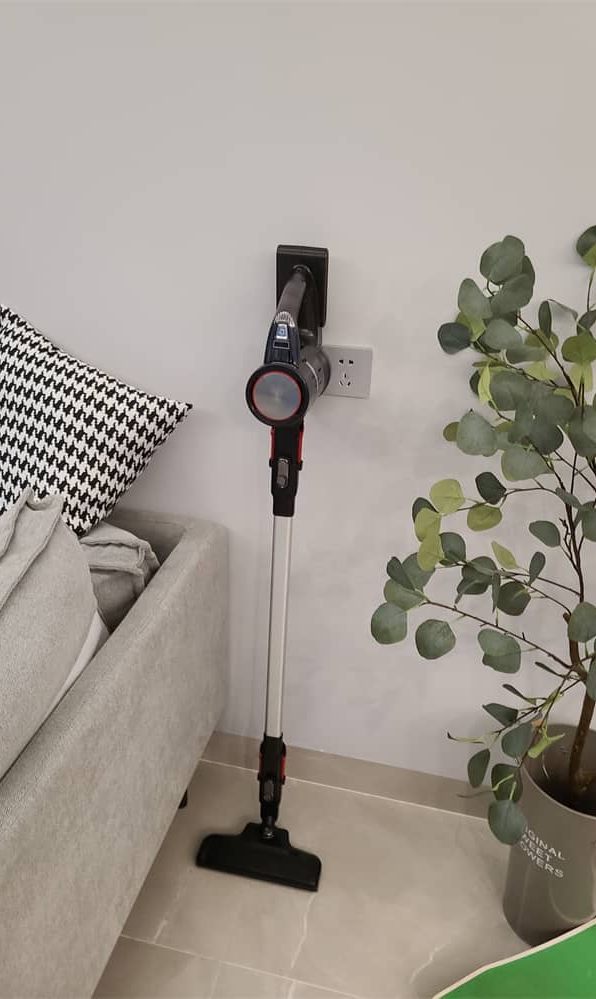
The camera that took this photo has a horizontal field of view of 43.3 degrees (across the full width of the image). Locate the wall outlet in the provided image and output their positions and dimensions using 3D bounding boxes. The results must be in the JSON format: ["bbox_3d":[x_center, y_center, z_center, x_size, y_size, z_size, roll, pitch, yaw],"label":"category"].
[{"bbox_3d":[0.082,-0.213,1.251,0.086,0.086,0.010,7,28,12],"label":"wall outlet"}]

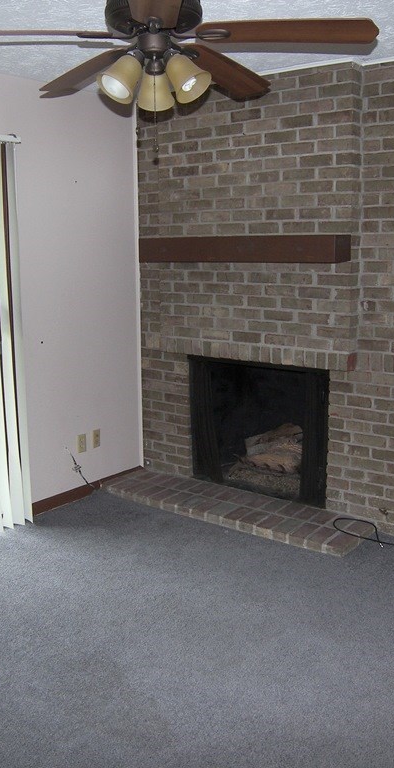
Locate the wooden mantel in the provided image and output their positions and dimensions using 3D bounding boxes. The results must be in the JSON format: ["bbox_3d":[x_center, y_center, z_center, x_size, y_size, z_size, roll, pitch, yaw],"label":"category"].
[{"bbox_3d":[0.226,-0.727,3.861,1.210,0.140,0.200,7,13,32],"label":"wooden mantel"}]

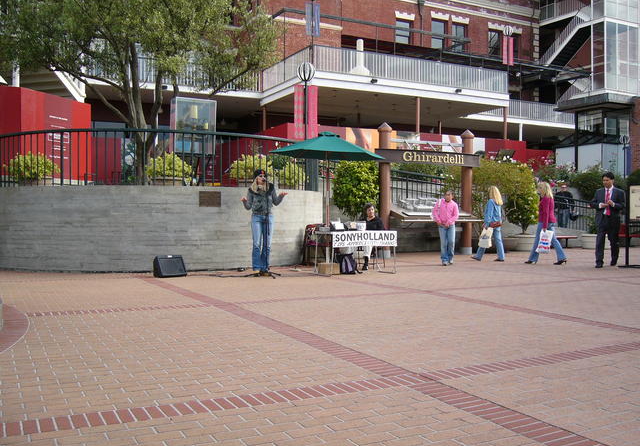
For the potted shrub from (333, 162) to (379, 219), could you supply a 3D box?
[{"bbox_3d":[0.851,-0.378,15.300,1.200,2.100,1.200,0,1,0],"label":"potted shrub"}]

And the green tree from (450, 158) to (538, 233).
[{"bbox_3d":[4.584,-0.696,17.000,2.200,2.100,1.800,0,1,-28],"label":"green tree"}]

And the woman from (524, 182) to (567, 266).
[{"bbox_3d":[4.470,0.010,12.800,0.830,1.640,0.500,1,1,22],"label":"woman"}]

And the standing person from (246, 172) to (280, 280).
[{"bbox_3d":[-0.908,-0.021,10.400,0.680,1.650,0.450,0,1,-12],"label":"standing person"}]

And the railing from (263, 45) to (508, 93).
[{"bbox_3d":[3.214,-7.022,32.000,10.900,1.070,5.400,0,1,-28],"label":"railing"}]

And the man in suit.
[{"bbox_3d":[5.439,-0.066,12.200,0.600,1.780,0.500,1,1,36],"label":"man in suit"}]

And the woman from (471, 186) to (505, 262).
[{"bbox_3d":[3.531,0.015,13.600,0.720,1.590,0.500,1,1,23],"label":"woman"}]

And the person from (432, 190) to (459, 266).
[{"bbox_3d":[2.463,0.108,12.700,0.540,1.460,0.350,1,1,10],"label":"person"}]

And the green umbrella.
[{"bbox_3d":[0.131,-0.371,10.900,1.950,2.330,1.950,0,1,0],"label":"green umbrella"}]

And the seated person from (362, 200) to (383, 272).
[{"bbox_3d":[0.921,0.230,11.350,0.500,1.160,0.720,0,1,6],"label":"seated person"}]

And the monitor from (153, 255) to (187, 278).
[{"bbox_3d":[-2.237,0.637,9.700,0.410,0.310,0.320,0,1,-33],"label":"monitor"}]

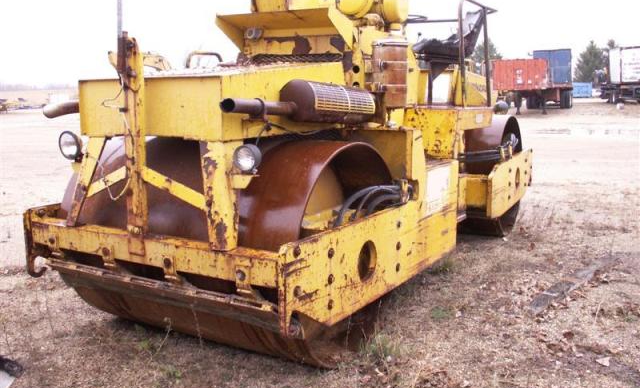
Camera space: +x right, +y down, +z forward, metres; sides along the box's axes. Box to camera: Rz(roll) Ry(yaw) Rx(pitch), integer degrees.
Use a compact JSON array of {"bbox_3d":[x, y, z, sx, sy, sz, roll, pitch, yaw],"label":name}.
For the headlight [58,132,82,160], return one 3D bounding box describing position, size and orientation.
[{"bbox_3d":[-1.621,-0.312,4.204,0.180,0.180,0.110,3,18,28],"label":"headlight"}]

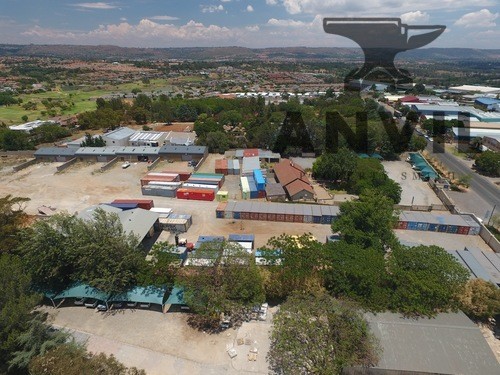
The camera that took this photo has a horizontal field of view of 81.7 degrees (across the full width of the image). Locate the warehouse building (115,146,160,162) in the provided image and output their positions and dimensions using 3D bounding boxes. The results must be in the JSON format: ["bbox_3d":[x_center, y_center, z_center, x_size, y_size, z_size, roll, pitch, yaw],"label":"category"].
[{"bbox_3d":[-48.933,-15.523,132.581,19.600,4.700,8.600,2,25,5],"label":"warehouse building"}]

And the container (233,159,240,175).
[{"bbox_3d":[-5.700,-8.500,121.800,2.440,2.550,12.190,-2,24,-3],"label":"container"}]

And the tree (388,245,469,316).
[{"bbox_3d":[32.790,16.960,53.210,13.200,9.600,12.500,0,24,0],"label":"tree"}]

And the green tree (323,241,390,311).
[{"bbox_3d":[20.740,16.820,55.230,12.600,10.200,12.600,-1,25,0],"label":"green tree"}]

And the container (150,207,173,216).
[{"bbox_3d":[-25.820,7.800,84.240,6.060,2.590,2.440,0,25,3],"label":"container"}]

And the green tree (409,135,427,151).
[{"bbox_3d":[81.050,-21.130,139.690,7.800,8.700,7.600,0,24,0],"label":"green tree"}]

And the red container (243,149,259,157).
[{"bbox_3d":[0.560,-15.050,132.470,6.200,3.000,10.500,0,25,2],"label":"red container"}]

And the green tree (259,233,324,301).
[{"bbox_3d":[8.500,15.800,57.300,11.600,11.000,11.400,0,25,0],"label":"green tree"}]

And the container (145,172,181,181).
[{"bbox_3d":[-33.000,-3.600,111.000,12.190,2.600,2.440,3,24,8],"label":"container"}]

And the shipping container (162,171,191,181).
[{"bbox_3d":[-29.630,-4.560,114.290,12.190,2.600,2.440,2,24,5],"label":"shipping container"}]

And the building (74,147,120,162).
[{"bbox_3d":[-68.436,-15.591,134.650,19.600,4.700,8.600,2,25,5],"label":"building"}]

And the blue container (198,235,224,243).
[{"bbox_3d":[-9.400,13.800,70.600,6.060,2.600,2.440,1,24,3],"label":"blue container"}]

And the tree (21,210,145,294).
[{"bbox_3d":[-34.715,12.891,60.612,25.000,12.400,16.500,2,25,5],"label":"tree"}]

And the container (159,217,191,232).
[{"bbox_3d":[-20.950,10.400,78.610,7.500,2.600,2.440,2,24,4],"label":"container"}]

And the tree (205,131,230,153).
[{"bbox_3d":[-15.748,-22.242,138.078,12.200,10.400,11.500,2,25,5],"label":"tree"}]

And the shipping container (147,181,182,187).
[{"bbox_3d":[-30.370,-0.380,103.690,12.190,2.590,2.440,3,25,8],"label":"shipping container"}]

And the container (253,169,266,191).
[{"bbox_3d":[3.180,-2.940,100.460,2.440,2.590,12.190,-3,25,-5],"label":"container"}]

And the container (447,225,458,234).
[{"bbox_3d":[55.746,9.997,80.811,2.440,2.600,6.060,4,25,9],"label":"container"}]

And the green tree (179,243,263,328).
[{"bbox_3d":[-5.200,17.000,53.300,14.000,12.300,13.500,0,25,0],"label":"green tree"}]

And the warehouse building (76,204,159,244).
[{"bbox_3d":[-36.370,11.920,70.170,22.500,6.300,17.200,3,24,7],"label":"warehouse building"}]

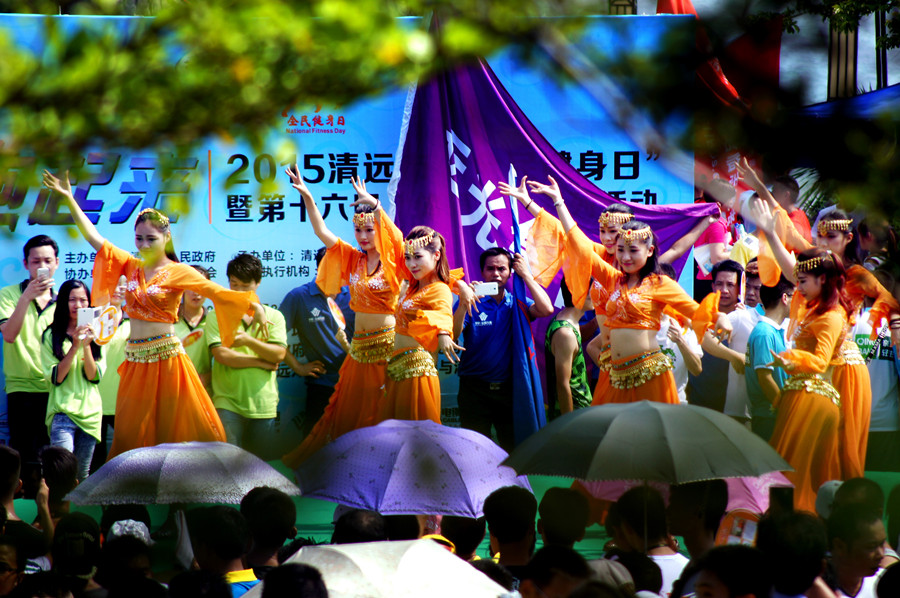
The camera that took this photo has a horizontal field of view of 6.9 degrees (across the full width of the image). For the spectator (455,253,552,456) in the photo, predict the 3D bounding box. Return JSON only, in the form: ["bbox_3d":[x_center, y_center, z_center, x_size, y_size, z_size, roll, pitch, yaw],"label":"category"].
[{"bbox_3d":[0.281,0.575,40.200,0.540,1.700,0.420,0,5,3],"label":"spectator"}]

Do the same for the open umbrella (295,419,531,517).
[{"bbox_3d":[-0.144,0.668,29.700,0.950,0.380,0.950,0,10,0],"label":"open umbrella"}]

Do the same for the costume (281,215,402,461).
[{"bbox_3d":[-0.539,0.318,38.000,0.600,1.520,0.500,2,5,20],"label":"costume"}]

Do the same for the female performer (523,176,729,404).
[{"bbox_3d":[0.877,0.274,37.500,1.000,1.760,0.500,2,5,25],"label":"female performer"}]

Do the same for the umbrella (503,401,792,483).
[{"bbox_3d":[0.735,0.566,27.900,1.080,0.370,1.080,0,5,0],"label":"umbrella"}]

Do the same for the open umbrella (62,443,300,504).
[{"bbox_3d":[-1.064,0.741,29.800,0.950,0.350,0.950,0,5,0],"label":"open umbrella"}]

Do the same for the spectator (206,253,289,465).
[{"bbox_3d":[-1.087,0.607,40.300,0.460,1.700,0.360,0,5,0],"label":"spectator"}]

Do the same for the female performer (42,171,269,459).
[{"bbox_3d":[-1.464,0.272,37.300,1.100,1.820,0.500,2,5,25],"label":"female performer"}]

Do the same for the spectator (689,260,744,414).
[{"bbox_3d":[1.431,0.645,40.300,0.500,1.700,0.350,0,5,0],"label":"spectator"}]

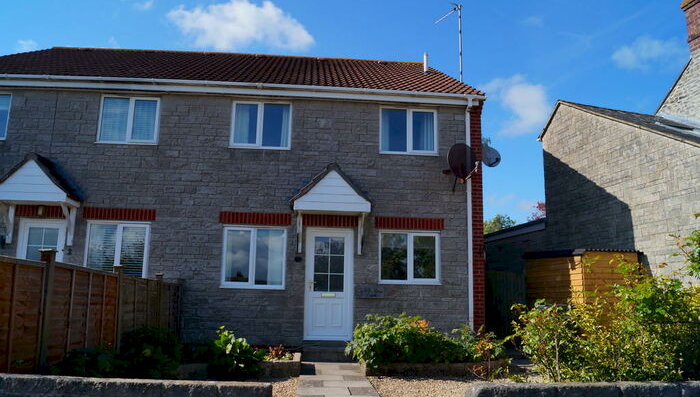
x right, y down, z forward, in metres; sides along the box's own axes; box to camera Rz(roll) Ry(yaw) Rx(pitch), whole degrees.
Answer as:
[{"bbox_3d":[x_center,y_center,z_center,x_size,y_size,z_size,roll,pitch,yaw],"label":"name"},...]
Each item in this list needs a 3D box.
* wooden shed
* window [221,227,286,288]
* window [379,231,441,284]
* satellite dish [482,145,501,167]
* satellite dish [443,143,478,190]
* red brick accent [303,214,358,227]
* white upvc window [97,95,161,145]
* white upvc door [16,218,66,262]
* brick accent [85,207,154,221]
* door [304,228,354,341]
[{"bbox_3d":[4.653,2.118,10.615,1.155,2.010,2.281,3,-11,-8],"label":"wooden shed"},{"bbox_3d":[-1.823,1.125,10.014,1.206,1.165,0.100,2,-8,-3],"label":"window"},{"bbox_3d":[1.130,1.116,9.882,1.180,0.987,0.100,2,-11,-3],"label":"window"},{"bbox_3d":[2.906,-0.843,10.830,0.460,0.460,0.380,9,-14,-35],"label":"satellite dish"},{"bbox_3d":[2.066,-0.608,9.796,0.660,0.880,0.570,9,-14,-35],"label":"satellite dish"},{"bbox_3d":[-0.374,0.442,10.177,1.081,0.227,0.100,2,-8,-3],"label":"red brick accent"},{"bbox_3d":[-4.302,-1.513,10.233,1.145,0.937,0.100,2,-8,-3],"label":"white upvc window"},{"bbox_3d":[-5.767,1.450,9.752,0.902,2.117,0.100,2,-8,-3],"label":"white upvc door"},{"bbox_3d":[-4.253,0.300,9.734,1.350,0.218,0.100,2,-11,-3],"label":"brick accent"},{"bbox_3d":[-0.396,1.623,10.027,0.917,2.117,0.100,2,-8,-3],"label":"door"}]

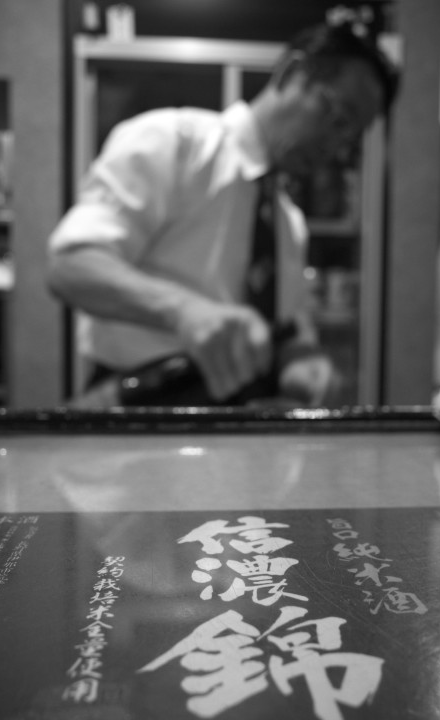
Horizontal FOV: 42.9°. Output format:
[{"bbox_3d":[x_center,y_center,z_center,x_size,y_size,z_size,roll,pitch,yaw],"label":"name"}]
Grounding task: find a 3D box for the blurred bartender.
[{"bbox_3d":[0.000,0.200,1.070,0.580,1.530,0.550,-2,3,-38],"label":"blurred bartender"}]

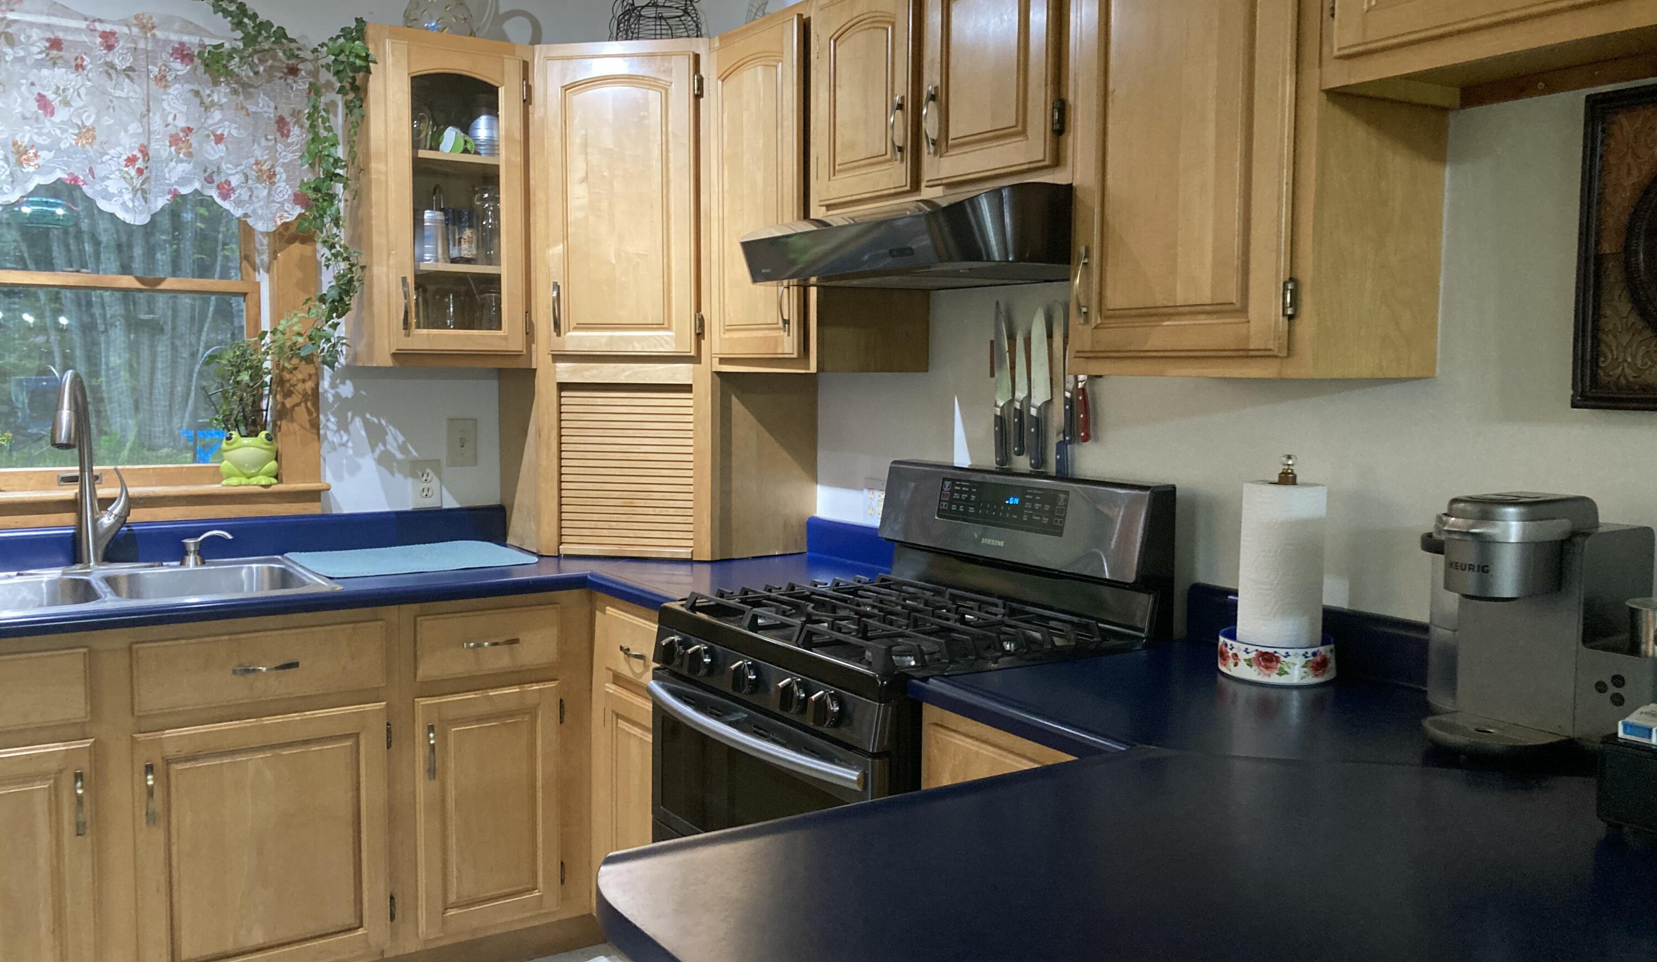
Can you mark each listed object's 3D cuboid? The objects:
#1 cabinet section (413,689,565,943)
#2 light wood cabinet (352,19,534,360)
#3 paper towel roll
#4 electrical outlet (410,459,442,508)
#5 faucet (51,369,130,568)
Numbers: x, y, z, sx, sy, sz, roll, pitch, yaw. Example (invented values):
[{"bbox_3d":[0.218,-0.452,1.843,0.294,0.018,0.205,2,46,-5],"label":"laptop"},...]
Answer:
[{"bbox_3d":[-0.751,0.724,2.975,0.320,0.527,0.024,-3,6,-33],"label":"cabinet section"},{"bbox_3d":[-0.944,-0.656,3.239,0.378,0.761,0.325,-3,6,-33],"label":"light wood cabinet"},{"bbox_3d":[0.702,0.145,2.082,0.123,0.281,0.123,0,5,0],"label":"paper towel roll"},{"bbox_3d":[-1.038,0.009,3.462,0.075,0.121,0.012,-3,6,-33],"label":"electrical outlet"},{"bbox_3d":[-1.570,-0.014,2.859,0.117,0.431,0.248,-1,5,-19],"label":"faucet"}]

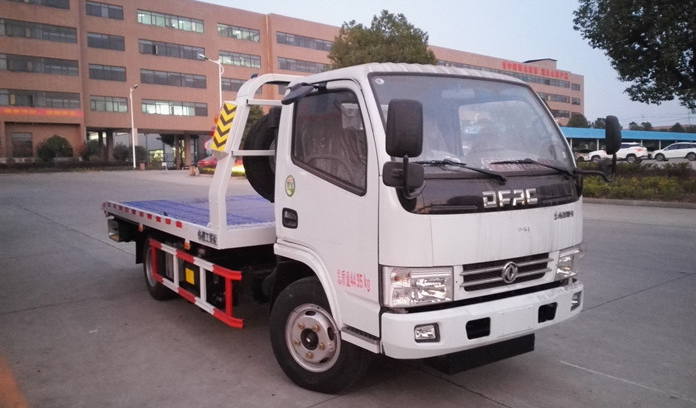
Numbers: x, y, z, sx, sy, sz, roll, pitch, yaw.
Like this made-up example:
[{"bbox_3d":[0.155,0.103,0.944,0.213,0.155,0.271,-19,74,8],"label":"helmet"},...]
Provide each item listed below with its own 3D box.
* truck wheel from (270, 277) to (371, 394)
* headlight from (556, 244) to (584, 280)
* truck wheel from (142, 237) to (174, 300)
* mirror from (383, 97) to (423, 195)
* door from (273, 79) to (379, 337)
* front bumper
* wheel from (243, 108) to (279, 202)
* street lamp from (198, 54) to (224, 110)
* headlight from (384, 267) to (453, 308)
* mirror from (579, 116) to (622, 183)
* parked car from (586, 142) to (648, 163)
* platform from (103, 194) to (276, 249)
[{"bbox_3d":[-0.185,0.862,3.851,0.760,0.760,0.210,2,5,34],"label":"truck wheel"},{"bbox_3d":[1.460,0.374,3.833,0.410,0.210,0.140,-5,6,-44],"label":"headlight"},{"bbox_3d":[-2.067,0.677,6.473,0.240,0.760,0.760,-4,5,-33],"label":"truck wheel"},{"bbox_3d":[0.270,-0.265,2.844,0.210,0.470,0.150,-2,5,-15],"label":"mirror"},{"bbox_3d":[-0.121,-0.050,3.561,0.160,1.420,1.200,-4,5,-33],"label":"door"},{"bbox_3d":[0.934,0.655,3.475,1.710,0.270,0.210,-4,5,-33],"label":"front bumper"},{"bbox_3d":[-0.469,-0.381,4.758,0.770,0.770,0.200,-4,5,-33],"label":"wheel"},{"bbox_3d":[-9.398,-6.140,40.000,1.700,8.200,0.350,-1,5,-6],"label":"street lamp"},{"bbox_3d":[0.370,0.444,3.127,0.410,0.210,0.140,-3,5,-22],"label":"headlight"},{"bbox_3d":[1.682,-0.358,3.795,0.180,0.460,0.200,-4,6,-38],"label":"mirror"},{"bbox_3d":[22.226,-4.239,48.000,4.550,1.680,1.850,2,5,32],"label":"parked car"},{"bbox_3d":[-1.148,0.076,6.632,2.260,0.160,4.200,-4,5,-33],"label":"platform"}]

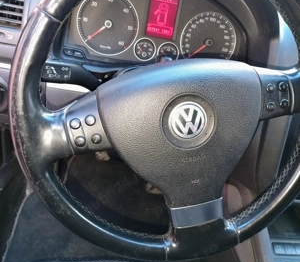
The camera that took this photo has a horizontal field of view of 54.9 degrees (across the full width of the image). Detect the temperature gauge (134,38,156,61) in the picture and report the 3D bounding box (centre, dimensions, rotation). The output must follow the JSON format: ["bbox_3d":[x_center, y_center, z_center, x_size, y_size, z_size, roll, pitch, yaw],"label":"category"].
[{"bbox_3d":[-0.008,-0.145,0.517,0.041,0.041,0.010,7,15,-10],"label":"temperature gauge"}]

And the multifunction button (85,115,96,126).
[{"bbox_3d":[-0.063,-0.011,0.306,0.011,0.011,0.005,-11,13,-5],"label":"multifunction button"}]

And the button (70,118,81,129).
[{"bbox_3d":[-0.079,-0.008,0.307,0.011,0.011,0.005,-11,13,-5],"label":"button"}]

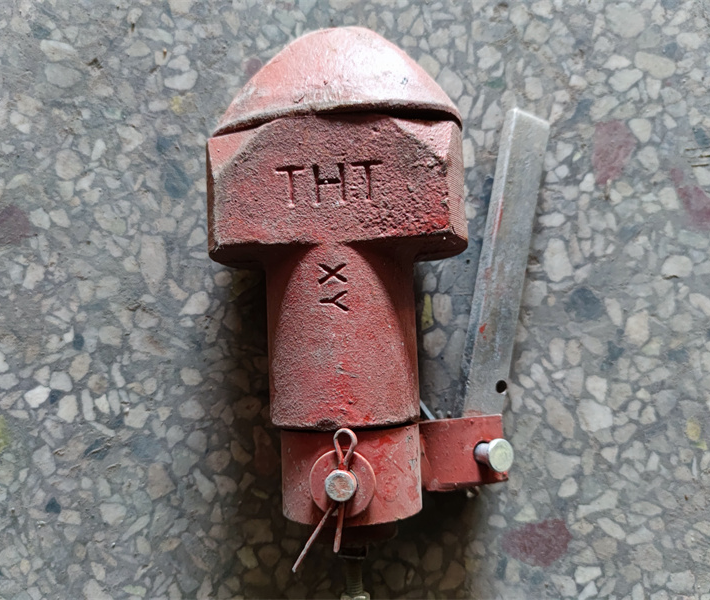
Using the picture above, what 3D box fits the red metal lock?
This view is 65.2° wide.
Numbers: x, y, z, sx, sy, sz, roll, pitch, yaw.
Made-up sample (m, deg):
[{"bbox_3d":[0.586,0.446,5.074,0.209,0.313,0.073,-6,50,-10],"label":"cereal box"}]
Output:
[{"bbox_3d":[0.000,-0.001,0.250,0.133,0.073,0.238,-2,85,0],"label":"red metal lock"}]

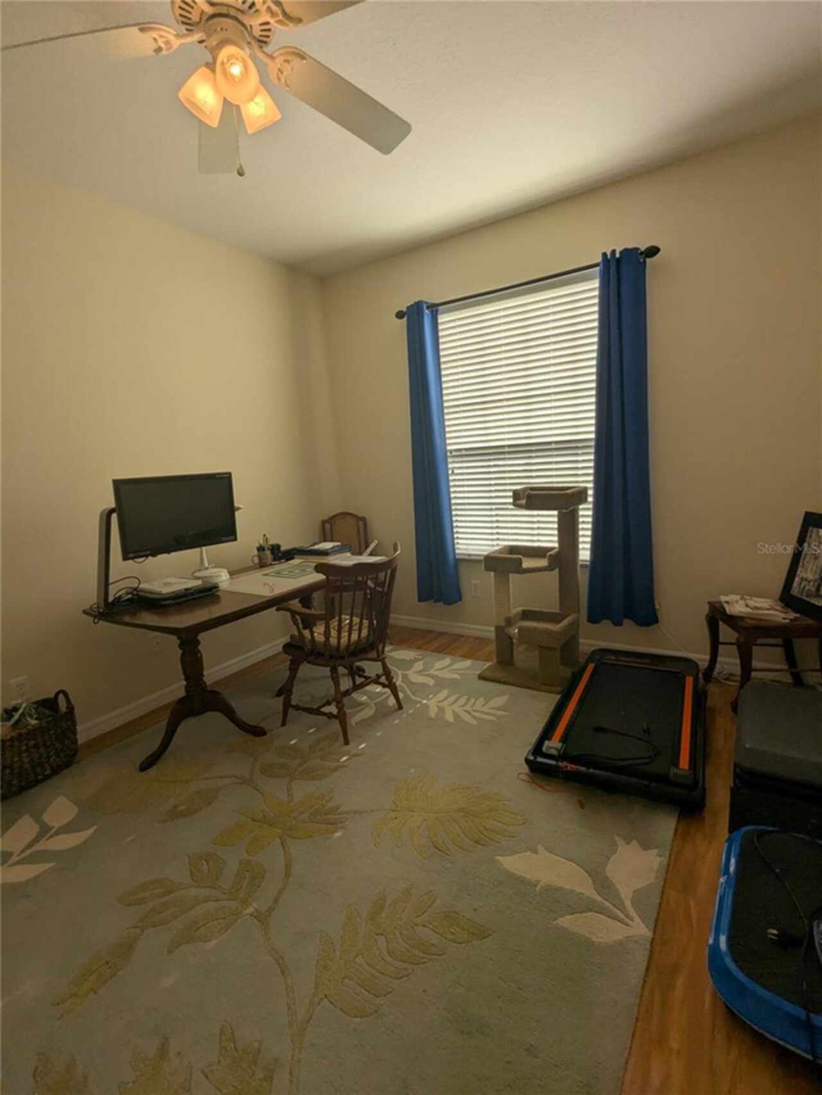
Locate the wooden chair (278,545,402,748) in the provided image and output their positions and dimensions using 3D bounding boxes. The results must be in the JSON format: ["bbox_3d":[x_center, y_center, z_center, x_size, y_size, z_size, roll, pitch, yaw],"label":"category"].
[{"bbox_3d":[-0.349,0.465,2.603,0.575,0.910,0.550,4,13,39],"label":"wooden chair"}]

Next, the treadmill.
[{"bbox_3d":[1.059,0.793,2.472,0.640,0.125,1.200,2,12,30],"label":"treadmill"}]

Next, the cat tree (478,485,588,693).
[{"bbox_3d":[0.739,0.221,2.989,0.550,1.110,0.510,3,12,33],"label":"cat tree"}]

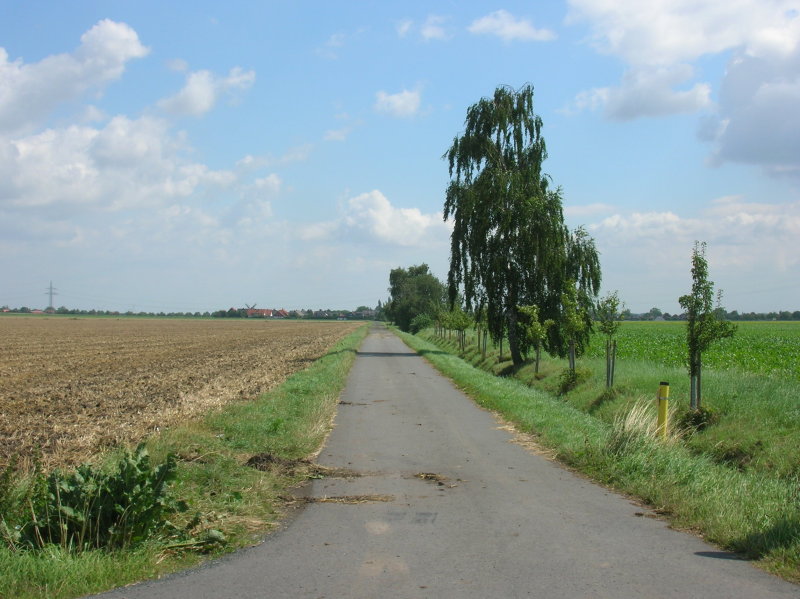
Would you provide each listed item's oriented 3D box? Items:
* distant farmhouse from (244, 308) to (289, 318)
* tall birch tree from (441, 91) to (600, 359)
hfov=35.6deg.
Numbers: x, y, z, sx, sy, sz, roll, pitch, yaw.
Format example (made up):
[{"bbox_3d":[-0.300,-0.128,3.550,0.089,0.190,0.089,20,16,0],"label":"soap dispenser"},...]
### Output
[{"bbox_3d":[-115.603,12.123,1080.000,37.000,8.700,12.000,0,-1,-5],"label":"distant farmhouse"},{"bbox_3d":[5.206,-3.187,53.000,6.500,11.900,6.500,0,-1,0],"label":"tall birch tree"}]

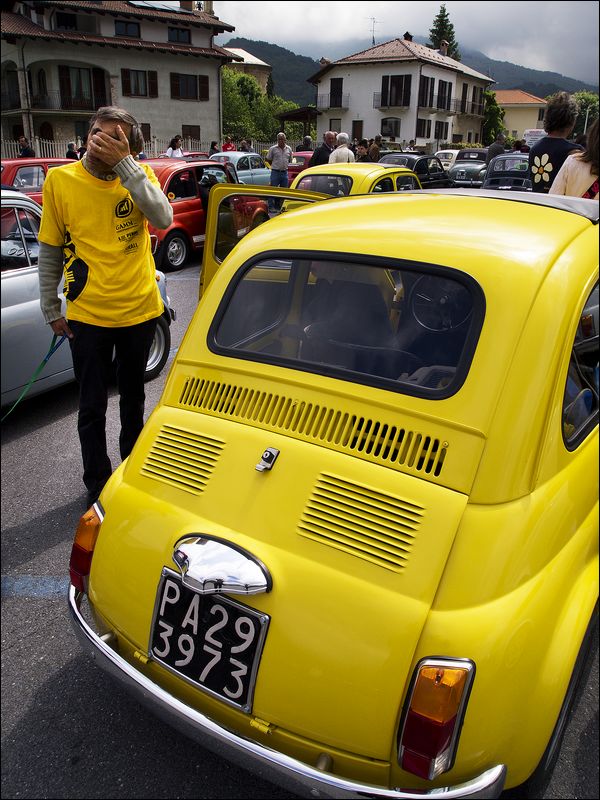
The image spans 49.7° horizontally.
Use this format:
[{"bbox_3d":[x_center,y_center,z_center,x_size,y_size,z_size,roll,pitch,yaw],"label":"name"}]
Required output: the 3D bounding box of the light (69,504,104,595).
[{"bbox_3d":[-0.547,0.403,1.699,0.080,0.215,0.110,-8,22,-42],"label":"light"}]

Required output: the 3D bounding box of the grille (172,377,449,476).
[{"bbox_3d":[-0.008,0.048,1.500,0.715,0.075,0.040,14,-5,30],"label":"grille"}]

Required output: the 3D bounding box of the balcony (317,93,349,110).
[{"bbox_3d":[2.598,-23.818,51.720,2.500,1.250,0.950,13,25,29],"label":"balcony"}]

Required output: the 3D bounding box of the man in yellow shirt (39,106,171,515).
[{"bbox_3d":[-0.805,-0.322,2.659,0.550,1.630,0.400,-9,23,-23],"label":"man in yellow shirt"}]

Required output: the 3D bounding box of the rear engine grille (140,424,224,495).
[{"bbox_3d":[-0.286,0.142,1.560,0.230,0.140,0.025,12,-20,40],"label":"rear engine grille"}]

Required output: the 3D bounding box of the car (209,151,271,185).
[{"bbox_3d":[-1.706,-6.352,18.354,1.320,1.325,2.970,15,26,33],"label":"car"}]

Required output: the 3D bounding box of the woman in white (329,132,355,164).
[{"bbox_3d":[0.665,-3.479,10.665,0.480,1.640,0.320,-5,22,-14],"label":"woman in white"}]

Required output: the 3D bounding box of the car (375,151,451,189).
[{"bbox_3d":[2.867,-5.471,16.214,1.320,1.325,2.970,18,27,37],"label":"car"}]

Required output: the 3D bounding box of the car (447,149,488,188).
[{"bbox_3d":[5.290,-6.832,19.646,1.320,1.380,3.300,8,23,19],"label":"car"}]

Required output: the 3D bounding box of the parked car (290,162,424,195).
[{"bbox_3d":[0.769,-2.268,8.024,1.320,1.325,2.950,15,26,32],"label":"parked car"}]

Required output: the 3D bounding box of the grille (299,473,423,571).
[{"bbox_3d":[0.122,0.247,1.317,0.230,0.144,0.025,17,-17,20],"label":"grille"}]

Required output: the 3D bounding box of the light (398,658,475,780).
[{"bbox_3d":[0.253,0.606,1.224,0.110,0.215,0.080,8,15,16],"label":"light"}]

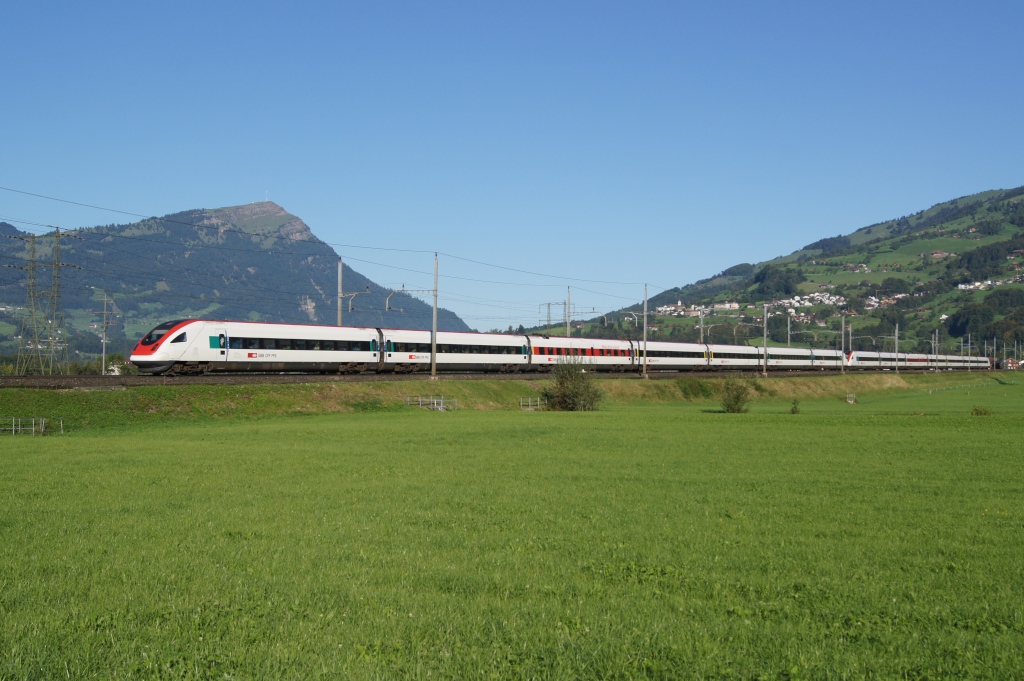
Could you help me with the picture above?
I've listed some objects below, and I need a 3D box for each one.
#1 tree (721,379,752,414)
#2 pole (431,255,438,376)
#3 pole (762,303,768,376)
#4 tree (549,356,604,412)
[{"bbox_3d":[20.030,4.952,106.500,2.800,3.200,2.700,1,-1,0],"label":"tree"},{"bbox_3d":[-7.128,-2.222,110.500,0.370,11.400,0.370,0,-1,30],"label":"pole"},{"bbox_3d":[41.199,0.081,194.000,0.380,11.700,0.380,0,-1,30],"label":"pole"},{"bbox_3d":[5.878,3.980,110.500,4.800,5.000,4.600,1,-1,0],"label":"tree"}]

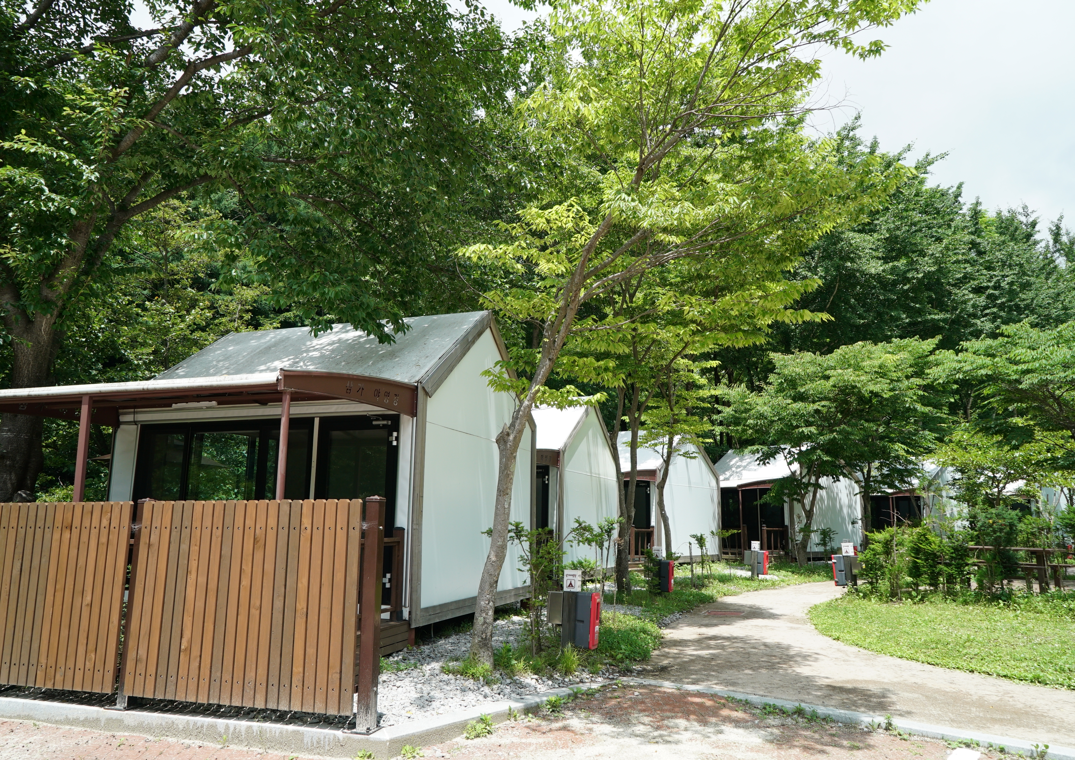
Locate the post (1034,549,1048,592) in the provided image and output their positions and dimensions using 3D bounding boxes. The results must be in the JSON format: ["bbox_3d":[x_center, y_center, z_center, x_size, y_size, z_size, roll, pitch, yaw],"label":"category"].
[{"bbox_3d":[9.194,3.506,13.860,0.130,0.740,0.130,6,-12,-25],"label":"post"}]

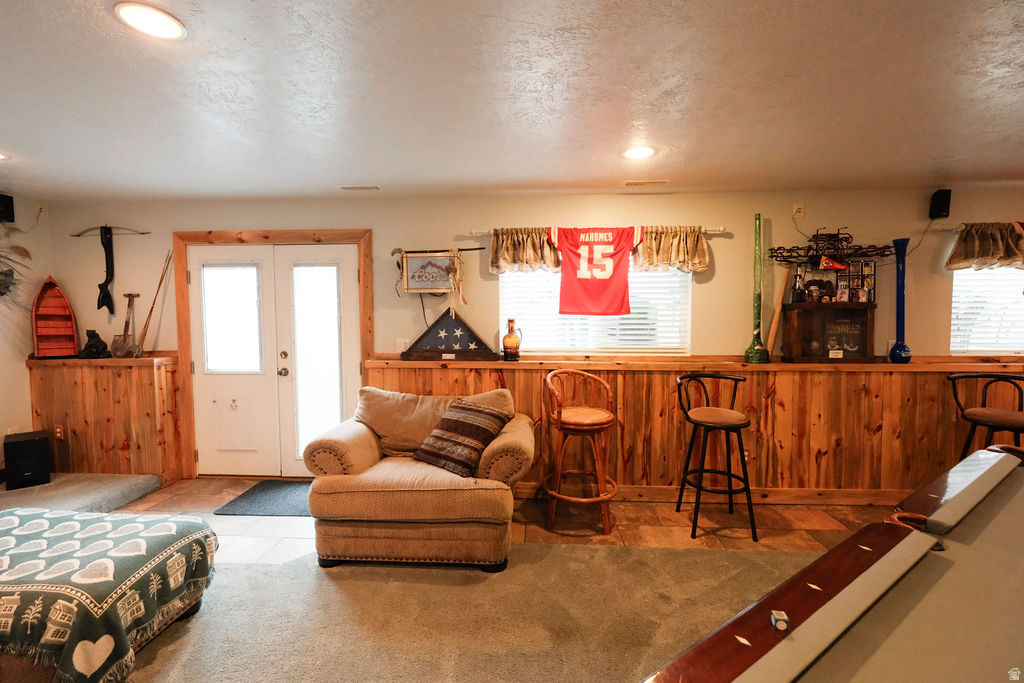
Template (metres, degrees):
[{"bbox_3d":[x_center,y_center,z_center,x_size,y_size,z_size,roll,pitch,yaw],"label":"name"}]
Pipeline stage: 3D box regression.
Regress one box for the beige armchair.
[{"bbox_3d":[-0.538,0.806,2.839,1.350,0.930,0.970,0,3,3],"label":"beige armchair"}]

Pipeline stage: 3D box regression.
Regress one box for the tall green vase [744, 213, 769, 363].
[{"bbox_3d":[1.914,-0.409,3.296,0.168,1.136,0.168,0,3,3],"label":"tall green vase"}]

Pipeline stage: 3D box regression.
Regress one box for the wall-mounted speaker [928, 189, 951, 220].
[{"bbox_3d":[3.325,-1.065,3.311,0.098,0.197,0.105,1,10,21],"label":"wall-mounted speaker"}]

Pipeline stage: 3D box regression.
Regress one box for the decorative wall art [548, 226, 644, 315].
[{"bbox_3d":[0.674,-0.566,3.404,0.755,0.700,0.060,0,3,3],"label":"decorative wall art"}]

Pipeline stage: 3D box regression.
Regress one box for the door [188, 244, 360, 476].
[{"bbox_3d":[-2.037,0.177,3.712,1.510,2.030,0.070,0,3,3],"label":"door"}]

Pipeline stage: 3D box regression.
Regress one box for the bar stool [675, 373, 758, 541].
[{"bbox_3d":[1.379,0.757,2.925,0.515,1.020,0.510,-1,3,-20],"label":"bar stool"}]

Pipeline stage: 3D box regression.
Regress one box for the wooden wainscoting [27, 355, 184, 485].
[{"bbox_3d":[-3.447,0.671,3.643,1.110,1.095,0.270,0,3,3],"label":"wooden wainscoting"}]

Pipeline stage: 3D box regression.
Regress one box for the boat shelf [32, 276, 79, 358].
[{"bbox_3d":[-3.866,-0.203,3.614,0.285,0.680,0.120,-2,0,-30],"label":"boat shelf"}]

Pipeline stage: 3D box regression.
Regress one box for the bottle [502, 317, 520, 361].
[{"bbox_3d":[0.004,-0.016,3.429,0.145,0.335,0.130,0,3,3],"label":"bottle"}]

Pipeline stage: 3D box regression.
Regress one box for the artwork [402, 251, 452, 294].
[{"bbox_3d":[-0.703,-0.586,3.599,0.447,0.354,0.060,0,3,3],"label":"artwork"}]

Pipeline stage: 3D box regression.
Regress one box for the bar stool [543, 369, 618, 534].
[{"bbox_3d":[0.476,0.740,2.975,0.510,1.050,0.520,-2,4,-30],"label":"bar stool"}]

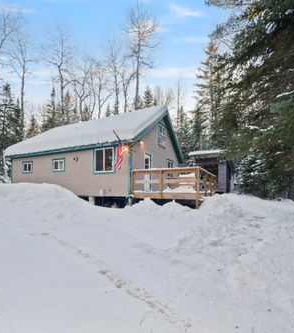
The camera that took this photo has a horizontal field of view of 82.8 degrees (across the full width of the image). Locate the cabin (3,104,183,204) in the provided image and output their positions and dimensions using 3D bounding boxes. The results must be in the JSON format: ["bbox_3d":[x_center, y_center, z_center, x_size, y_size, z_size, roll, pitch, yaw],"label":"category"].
[{"bbox_3d":[-3.550,-0.720,13.700,10.900,6.200,8.800,-2,-5,26],"label":"cabin"}]

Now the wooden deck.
[{"bbox_3d":[2.350,1.180,10.400,3.100,1.500,7.500,-2,-5,26],"label":"wooden deck"}]

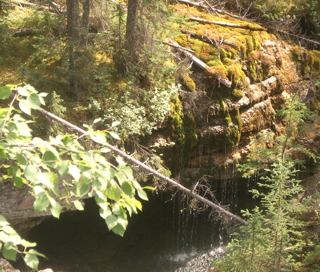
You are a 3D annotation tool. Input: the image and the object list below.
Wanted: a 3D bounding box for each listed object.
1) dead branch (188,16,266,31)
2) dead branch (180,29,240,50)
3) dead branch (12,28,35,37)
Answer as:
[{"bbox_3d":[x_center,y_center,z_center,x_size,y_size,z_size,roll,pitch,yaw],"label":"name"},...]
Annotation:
[{"bbox_3d":[1.307,-2.160,24.975,1.553,0.090,0.090,10,21,17],"label":"dead branch"},{"bbox_3d":[0.938,-1.835,24.500,1.196,0.110,0.110,18,24,20],"label":"dead branch"},{"bbox_3d":[-2.742,-2.077,26.075,0.449,0.130,0.130,-15,24,-20],"label":"dead branch"}]

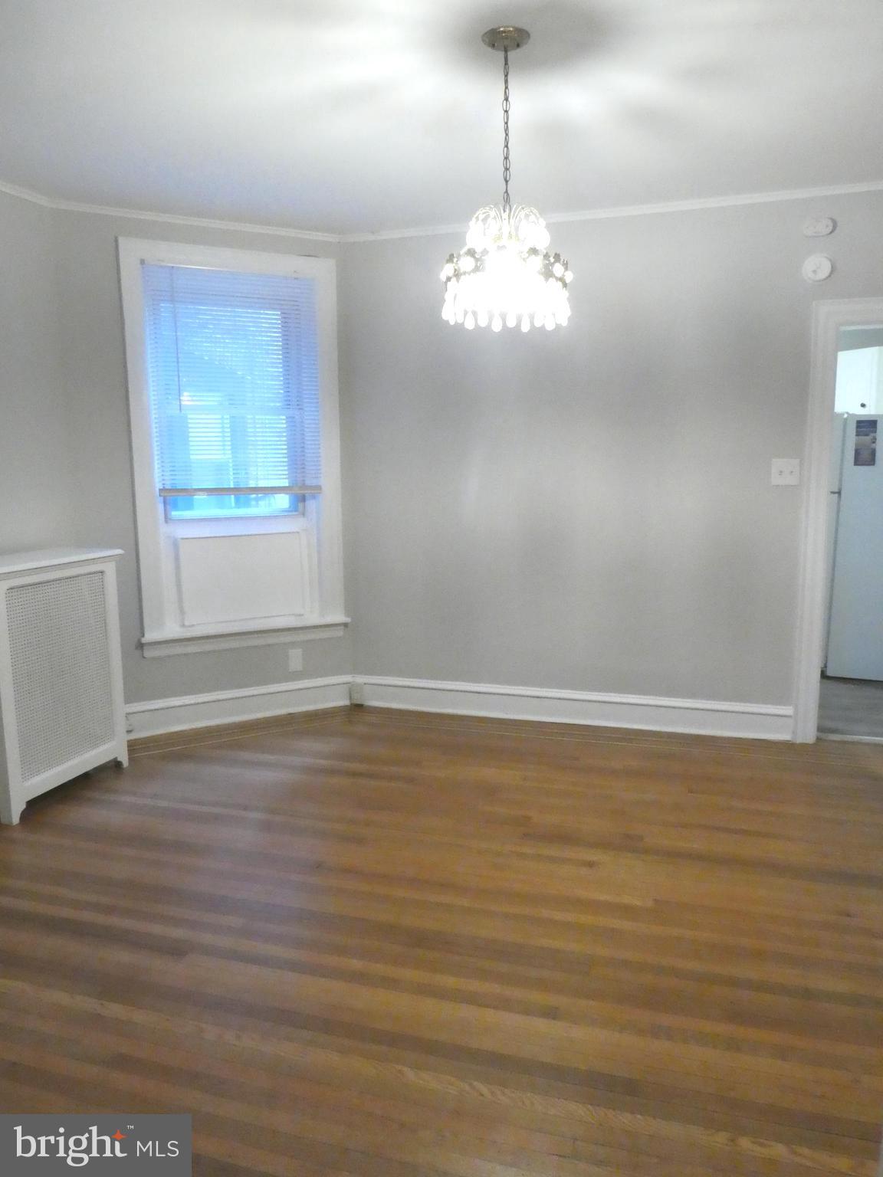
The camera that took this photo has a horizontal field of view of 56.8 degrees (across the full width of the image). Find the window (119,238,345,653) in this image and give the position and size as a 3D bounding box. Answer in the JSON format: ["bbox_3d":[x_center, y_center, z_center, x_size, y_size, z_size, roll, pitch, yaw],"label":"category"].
[{"bbox_3d":[-1.045,-0.703,4.258,1.088,2.033,0.120,-5,9,-27],"label":"window"}]

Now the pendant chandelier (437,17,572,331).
[{"bbox_3d":[0.191,-1.191,2.406,0.393,0.795,0.393,-1,8,0],"label":"pendant chandelier"}]

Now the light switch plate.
[{"bbox_3d":[1.633,-0.552,3.870,0.121,0.121,0.018,2,9,17],"label":"light switch plate"}]

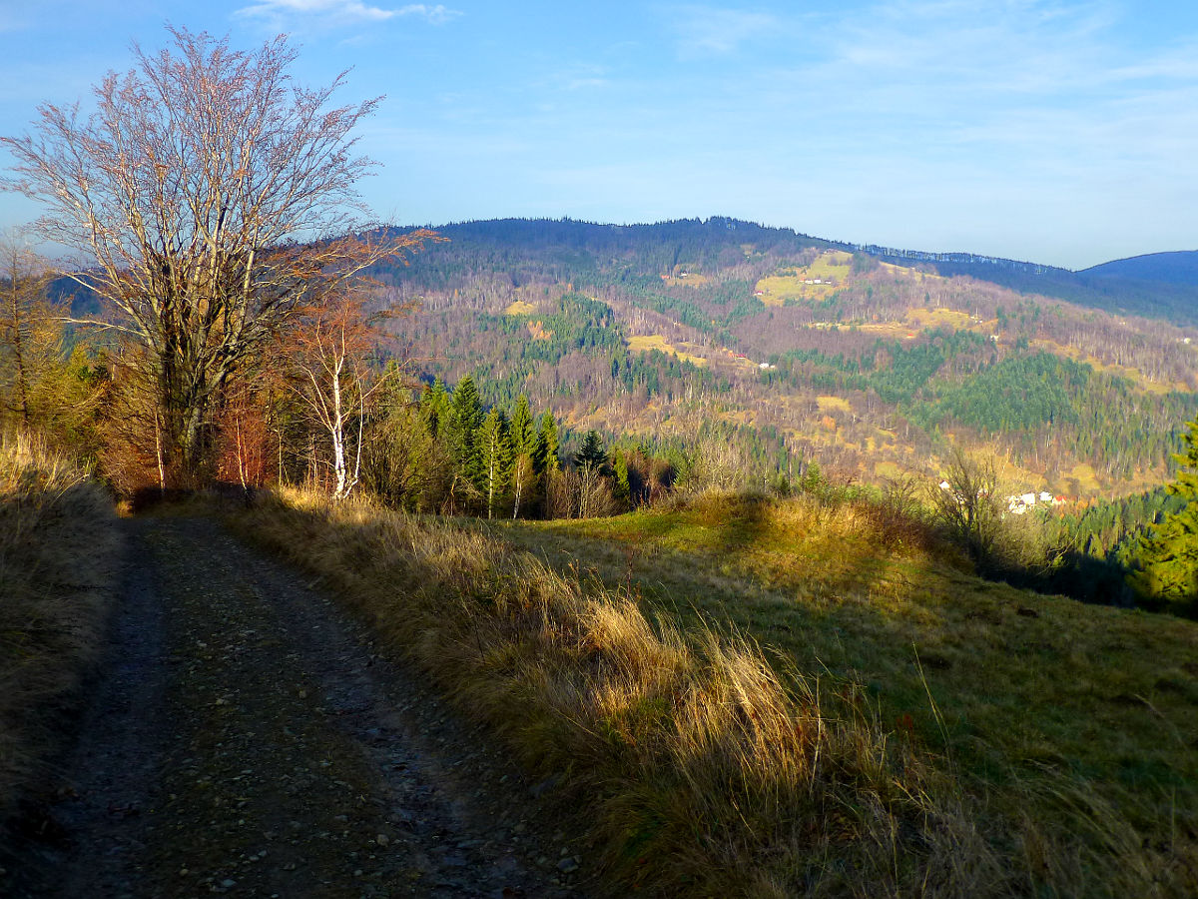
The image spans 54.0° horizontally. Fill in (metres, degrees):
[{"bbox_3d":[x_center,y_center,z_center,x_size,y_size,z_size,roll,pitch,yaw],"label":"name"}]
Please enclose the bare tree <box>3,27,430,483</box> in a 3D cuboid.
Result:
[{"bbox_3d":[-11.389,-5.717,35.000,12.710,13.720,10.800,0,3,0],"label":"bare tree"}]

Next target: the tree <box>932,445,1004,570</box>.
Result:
[{"bbox_3d":[10.943,1.767,35.000,2.140,3.620,1.920,0,3,0],"label":"tree"}]

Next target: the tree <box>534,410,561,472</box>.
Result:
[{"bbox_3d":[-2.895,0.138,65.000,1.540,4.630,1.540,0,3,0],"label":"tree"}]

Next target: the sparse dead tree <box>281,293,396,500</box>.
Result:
[{"bbox_3d":[-6.212,-1.271,28.000,2.760,4.940,2.480,0,3,0],"label":"sparse dead tree"}]

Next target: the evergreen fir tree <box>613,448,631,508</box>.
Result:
[{"bbox_3d":[1.316,1.652,66.000,1.010,3.470,1.010,0,3,0],"label":"evergreen fir tree"}]

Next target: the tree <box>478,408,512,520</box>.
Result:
[{"bbox_3d":[-5.143,0.714,58.000,1.670,5.510,1.670,0,3,0],"label":"tree"}]

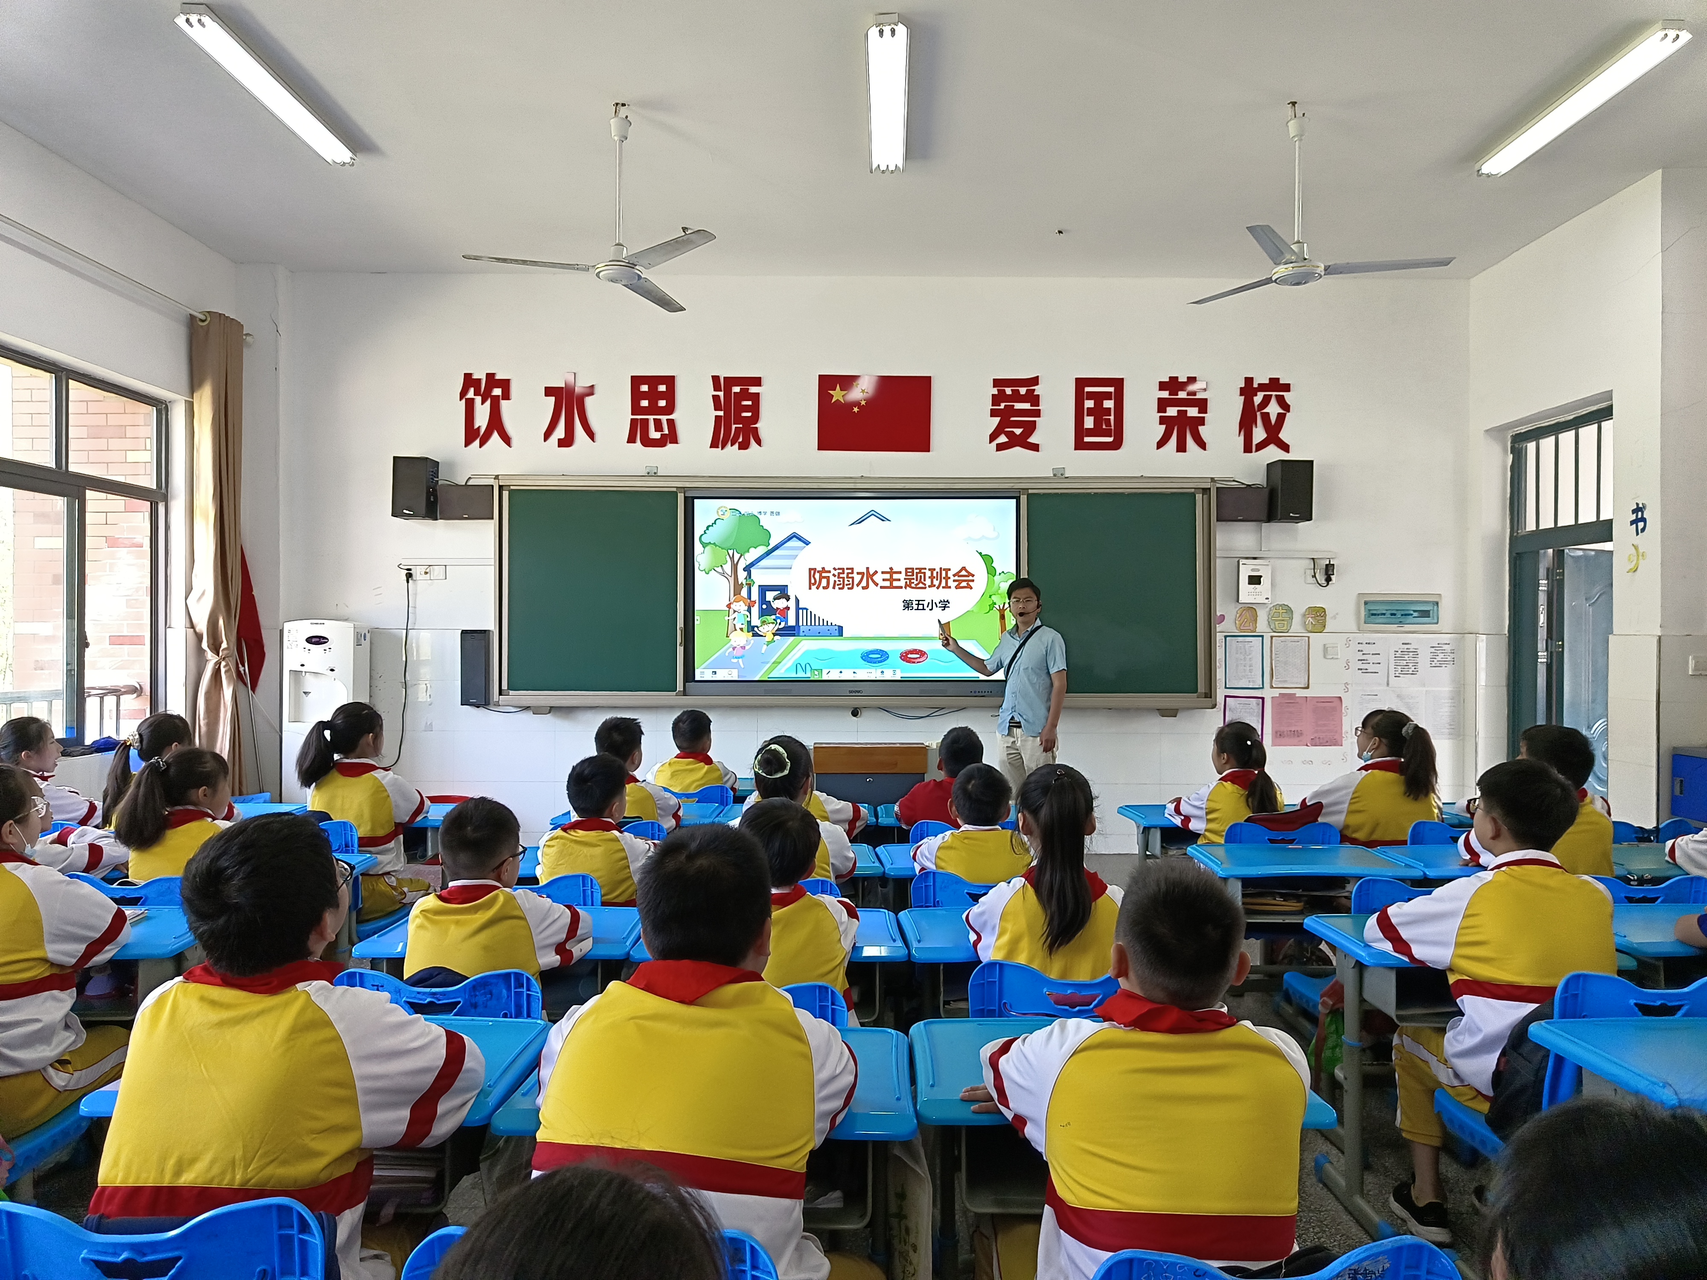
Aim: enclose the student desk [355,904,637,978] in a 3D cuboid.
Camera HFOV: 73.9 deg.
[{"bbox_3d":[-0.790,1.016,2.660,0.610,0.690,0.400,0,0,0],"label":"student desk"}]

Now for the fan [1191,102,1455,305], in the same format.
[{"bbox_3d":[1.900,-1.800,4.580,1.030,0.735,1.080,0,0,0],"label":"fan"}]

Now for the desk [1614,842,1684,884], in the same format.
[{"bbox_3d":[2.580,1.025,3.560,0.610,0.690,0.400,0,0,0],"label":"desk"}]

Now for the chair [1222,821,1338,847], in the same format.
[{"bbox_3d":[1.451,0.953,4.037,0.400,0.690,0.420,0,0,1],"label":"chair"}]

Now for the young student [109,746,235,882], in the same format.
[{"bbox_3d":[-1.830,0.810,3.100,0.400,1.020,0.580,0,0,20],"label":"young student"}]

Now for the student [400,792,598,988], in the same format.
[{"bbox_3d":[-0.715,0.823,2.380,0.380,0.995,0.570,0,0,9],"label":"student"}]

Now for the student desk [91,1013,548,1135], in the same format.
[{"bbox_3d":[-0.847,0.994,1.872,0.620,0.620,0.410,0,0,-3],"label":"student desk"}]

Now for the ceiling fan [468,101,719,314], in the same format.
[{"bbox_3d":[-0.983,-1.793,4.593,1.090,0.730,1.090,0,0,0],"label":"ceiling fan"}]

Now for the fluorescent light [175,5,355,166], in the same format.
[{"bbox_3d":[-2.295,-2.160,4.530,0.155,0.080,1.210,0,0,0],"label":"fluorescent light"}]

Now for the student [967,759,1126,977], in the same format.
[{"bbox_3d":[0.416,0.785,2.460,0.410,1.040,0.560,0,0,-2],"label":"student"}]

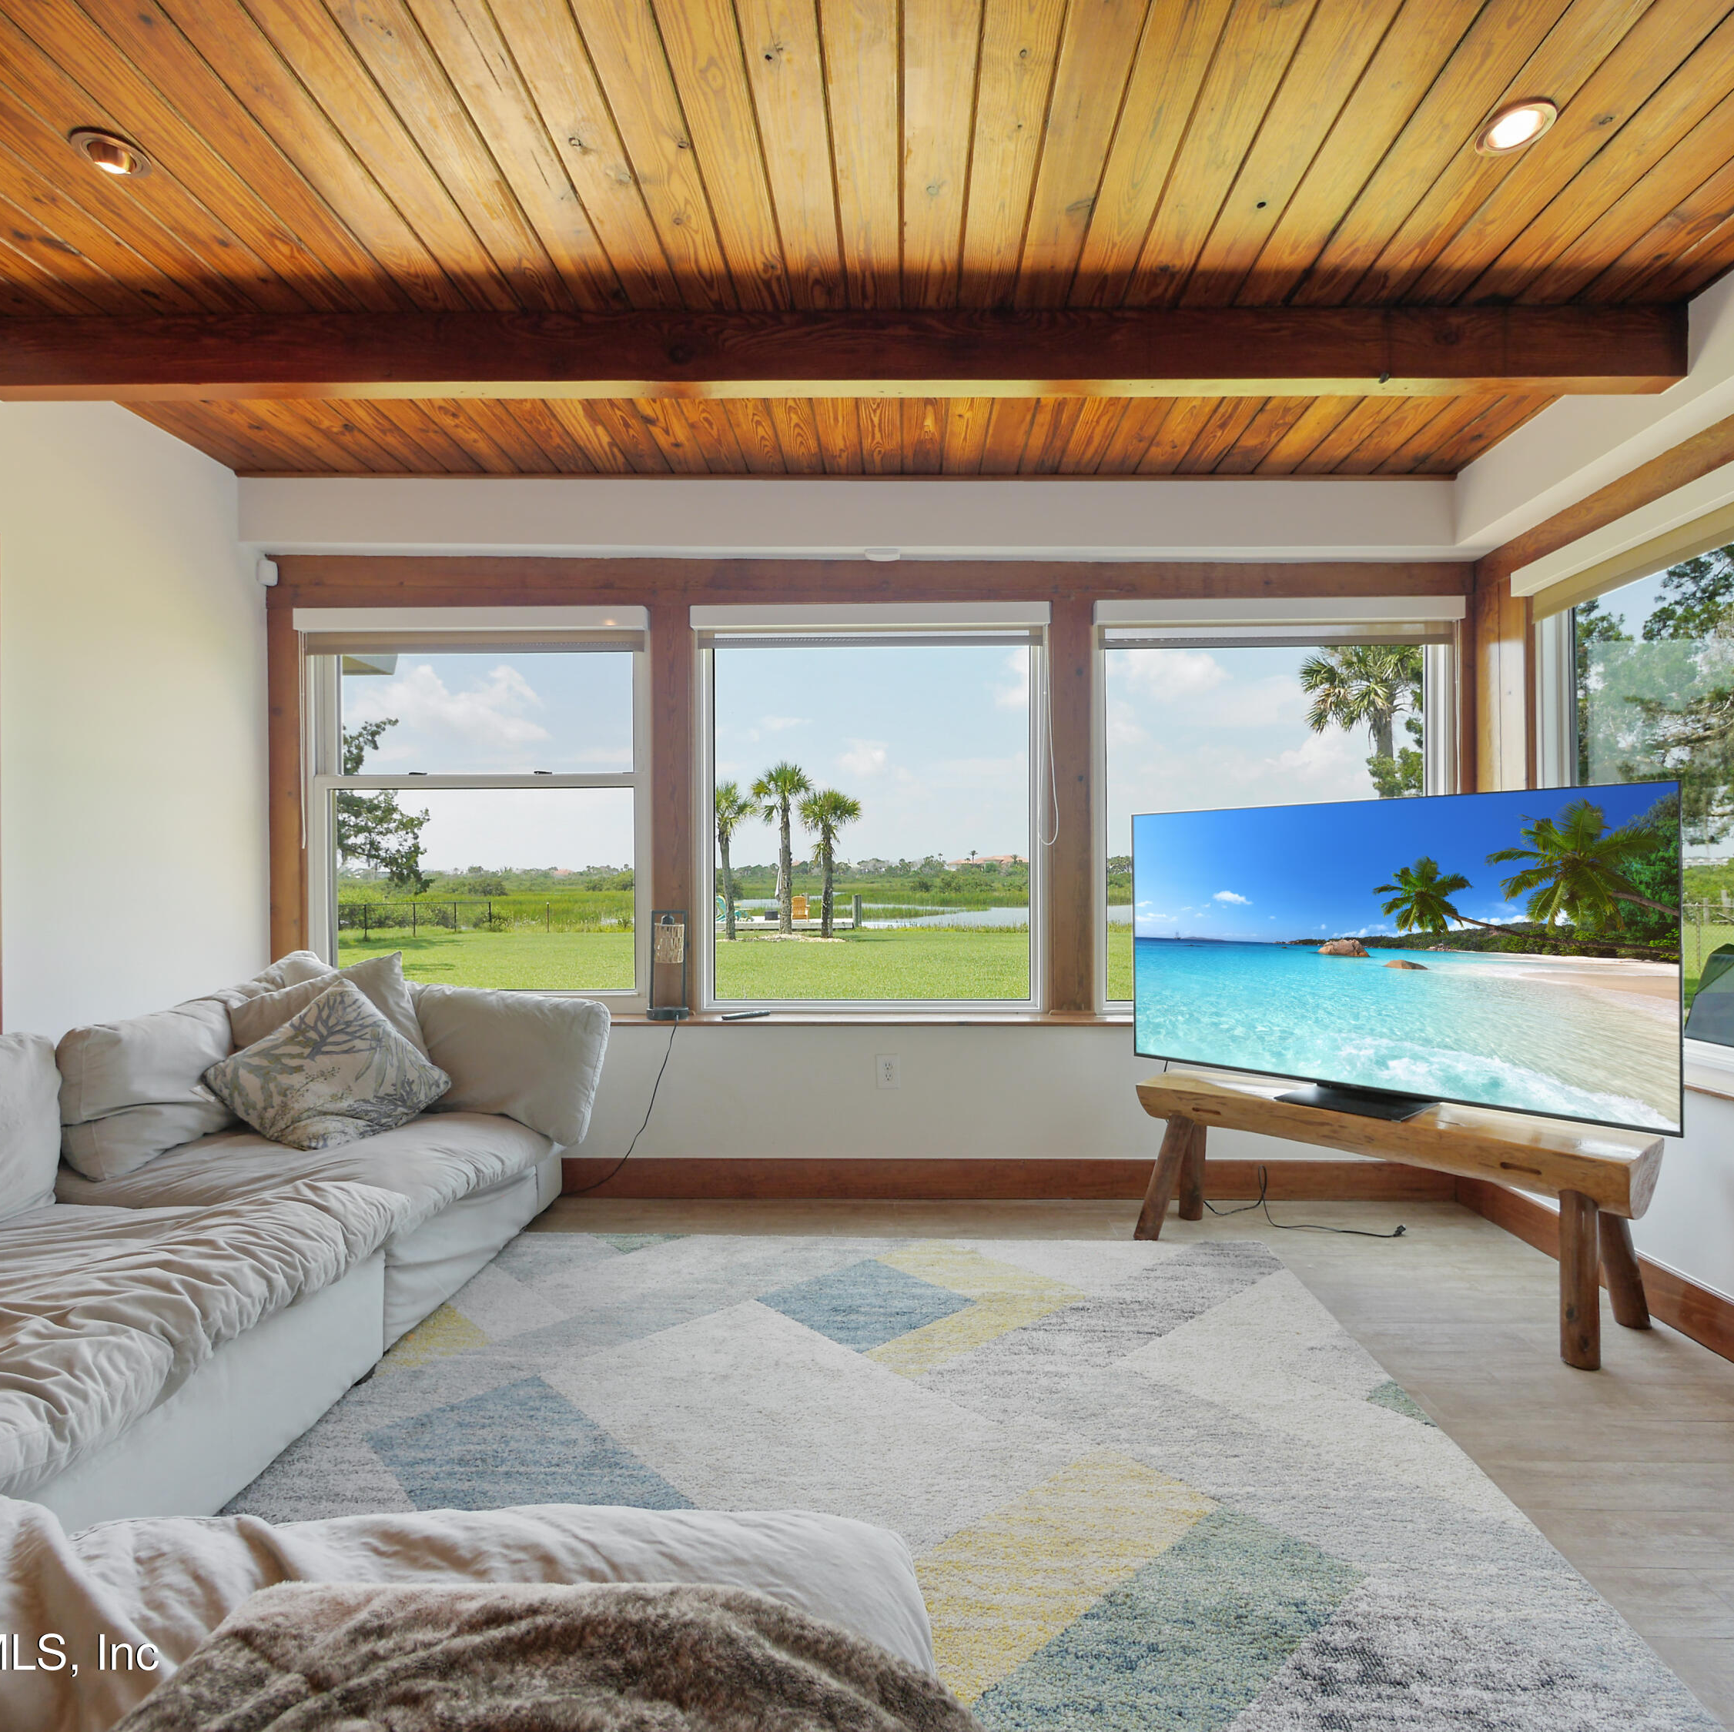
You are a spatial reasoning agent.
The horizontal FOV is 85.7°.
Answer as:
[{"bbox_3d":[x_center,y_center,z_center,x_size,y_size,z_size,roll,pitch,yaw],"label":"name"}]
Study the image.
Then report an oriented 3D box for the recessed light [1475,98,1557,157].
[{"bbox_3d":[1.228,-1.385,1.762,0.126,0.025,0.126,0,-1,1],"label":"recessed light"}]

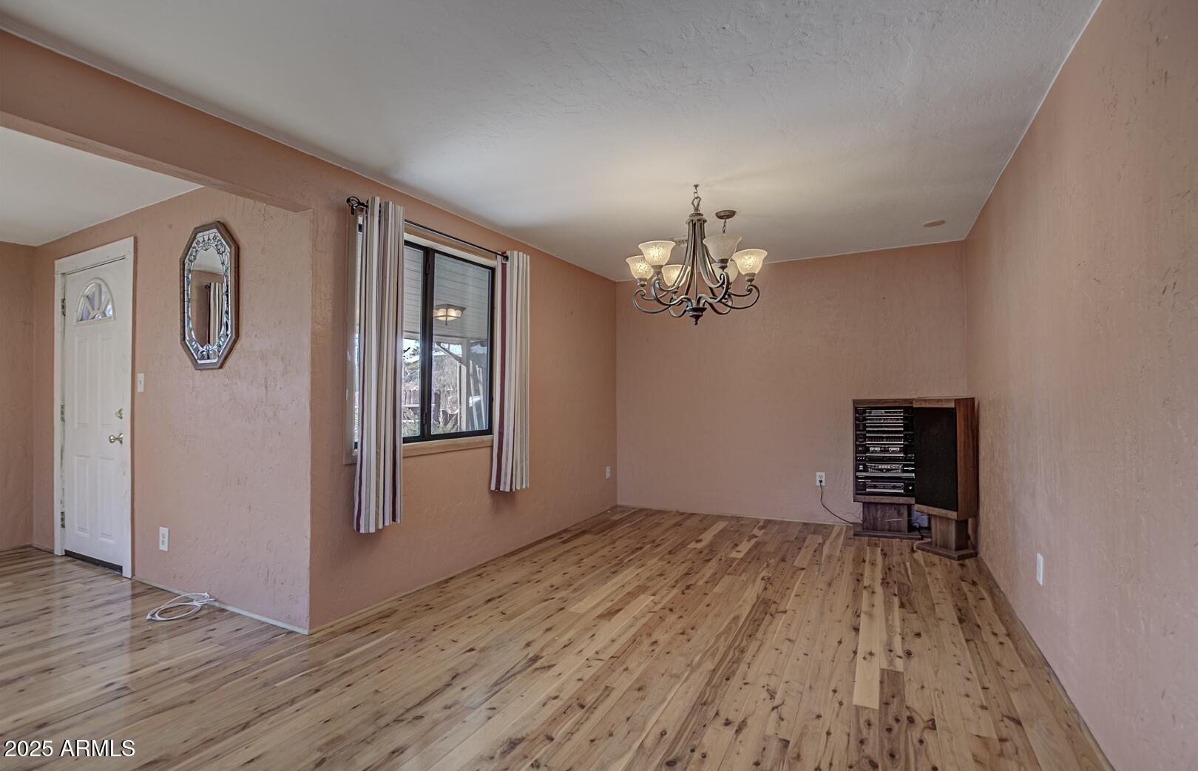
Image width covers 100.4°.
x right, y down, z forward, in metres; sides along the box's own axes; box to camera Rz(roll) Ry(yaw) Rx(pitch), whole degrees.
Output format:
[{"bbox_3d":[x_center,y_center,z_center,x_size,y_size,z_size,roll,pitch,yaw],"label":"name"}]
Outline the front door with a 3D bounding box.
[{"bbox_3d":[-3.538,0.183,3.521,0.928,2.033,0.050,-1,-1,26],"label":"front door"}]

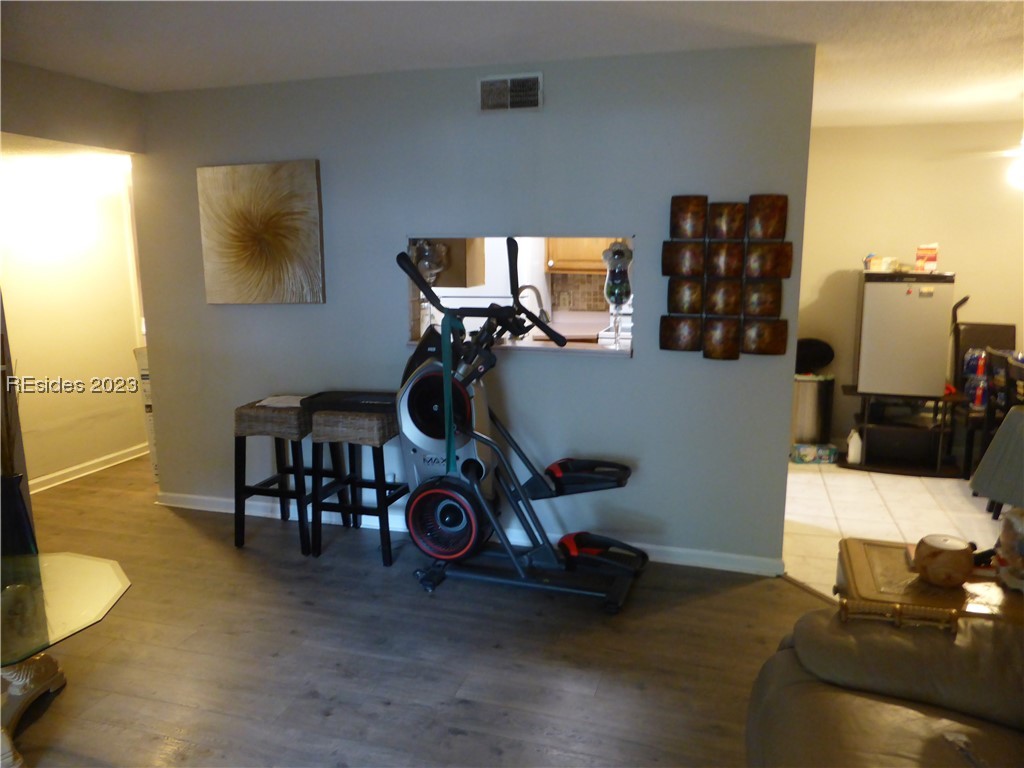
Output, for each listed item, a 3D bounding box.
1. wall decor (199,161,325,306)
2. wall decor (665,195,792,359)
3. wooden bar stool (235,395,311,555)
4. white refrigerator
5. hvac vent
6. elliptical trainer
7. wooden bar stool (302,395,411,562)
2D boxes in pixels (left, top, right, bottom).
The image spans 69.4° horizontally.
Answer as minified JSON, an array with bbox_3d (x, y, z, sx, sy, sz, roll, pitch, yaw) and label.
[{"bbox_3d":[-1.399,-0.820,4.109,0.750,0.760,0.045,3,10,16],"label":"wall decor"},{"bbox_3d":[0.984,-0.491,3.434,0.574,0.755,0.050,3,10,16],"label":"wall decor"},{"bbox_3d":[-1.192,0.468,4.012,0.435,0.770,0.440,3,10,16],"label":"wooden bar stool"},{"bbox_3d":[2.776,-0.380,5.339,0.548,0.852,0.510,3,10,16],"label":"white refrigerator"},{"bbox_3d":[-0.013,-1.420,3.604,0.331,0.175,0.020,3,10,16],"label":"hvac vent"},{"bbox_3d":[0.074,0.131,3.446,1.180,1.620,0.640,3,10,16],"label":"elliptical trainer"},{"bbox_3d":[-0.756,0.489,3.883,0.435,0.770,0.440,3,10,16],"label":"wooden bar stool"}]

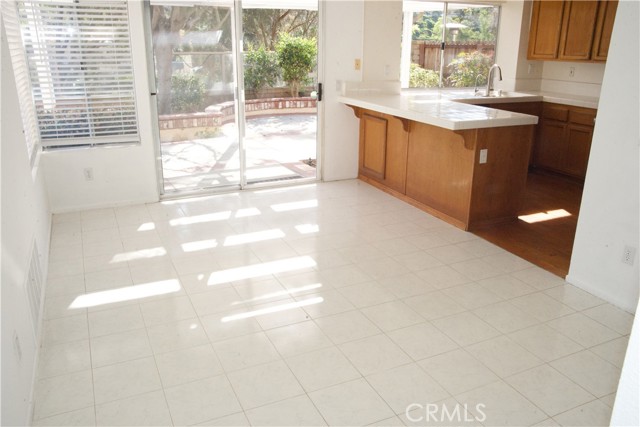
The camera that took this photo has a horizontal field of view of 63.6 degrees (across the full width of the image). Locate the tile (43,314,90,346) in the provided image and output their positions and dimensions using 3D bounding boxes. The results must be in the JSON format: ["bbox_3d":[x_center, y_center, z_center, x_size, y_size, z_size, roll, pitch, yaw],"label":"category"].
[{"bbox_3d":[-1.410,0.656,2.874,0.212,0.010,0.297,-8,20,-24],"label":"tile"}]

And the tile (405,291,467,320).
[{"bbox_3d":[0.708,0.573,3.222,0.300,0.010,0.300,-8,20,-23],"label":"tile"}]

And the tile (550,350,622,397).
[{"bbox_3d":[1.360,0.797,2.579,0.300,0.010,0.300,-8,20,-24],"label":"tile"}]

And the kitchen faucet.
[{"bbox_3d":[2.046,-1.548,5.972,0.080,0.360,0.220,-8,20,-24],"label":"kitchen faucet"}]

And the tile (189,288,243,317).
[{"bbox_3d":[-0.635,0.547,3.218,0.297,0.010,0.297,-8,20,-24],"label":"tile"}]

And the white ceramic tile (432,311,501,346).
[{"bbox_3d":[0.825,0.654,2.937,0.297,0.010,0.297,-8,20,-24],"label":"white ceramic tile"}]

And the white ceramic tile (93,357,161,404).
[{"bbox_3d":[-0.941,0.809,2.505,0.300,0.010,0.300,-8,20,-23],"label":"white ceramic tile"}]

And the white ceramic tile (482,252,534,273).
[{"bbox_3d":[1.424,0.377,3.885,0.302,0.010,0.302,-8,20,-23],"label":"white ceramic tile"}]

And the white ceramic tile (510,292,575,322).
[{"bbox_3d":[1.380,0.582,3.202,0.300,0.010,0.300,-8,20,-23],"label":"white ceramic tile"}]

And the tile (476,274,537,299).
[{"bbox_3d":[1.254,0.493,3.465,0.300,0.010,0.300,-8,20,-23],"label":"tile"}]

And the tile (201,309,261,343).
[{"bbox_3d":[-0.519,0.645,3.001,0.300,0.010,0.300,-8,20,-24],"label":"tile"}]

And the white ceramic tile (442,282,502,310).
[{"bbox_3d":[0.983,0.534,3.340,0.300,0.010,0.300,-8,20,-23],"label":"white ceramic tile"}]

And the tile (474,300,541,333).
[{"bbox_3d":[1.096,0.616,3.058,0.297,0.010,0.297,-8,20,-24],"label":"tile"}]

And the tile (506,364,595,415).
[{"bbox_3d":[1.075,0.828,2.429,0.297,0.010,0.297,-8,20,-24],"label":"tile"}]

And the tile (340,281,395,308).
[{"bbox_3d":[0.310,0.528,3.362,0.300,0.010,0.300,-8,20,-24],"label":"tile"}]

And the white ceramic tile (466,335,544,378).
[{"bbox_3d":[0.971,0.758,2.734,0.302,0.010,0.302,-8,20,-23],"label":"white ceramic tile"}]

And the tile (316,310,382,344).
[{"bbox_3d":[0.157,0.652,2.979,0.300,0.010,0.300,-8,20,-23],"label":"tile"}]

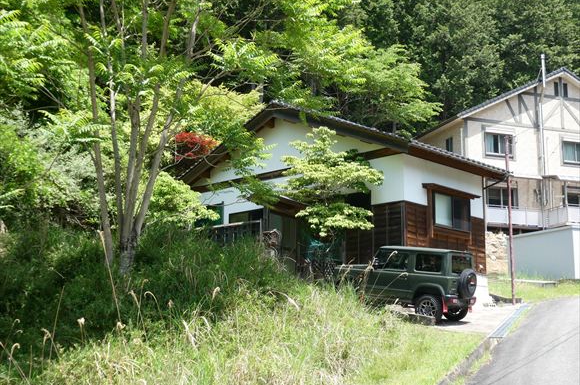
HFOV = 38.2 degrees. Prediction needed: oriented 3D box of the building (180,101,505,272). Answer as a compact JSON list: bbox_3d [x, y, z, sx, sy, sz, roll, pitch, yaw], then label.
[{"bbox_3d":[1.248,0.366,27.928,10.520,5.920,5.200,-10,-15,43],"label":"building"}]

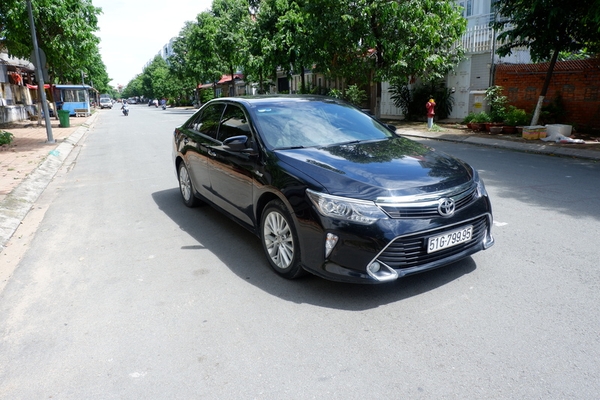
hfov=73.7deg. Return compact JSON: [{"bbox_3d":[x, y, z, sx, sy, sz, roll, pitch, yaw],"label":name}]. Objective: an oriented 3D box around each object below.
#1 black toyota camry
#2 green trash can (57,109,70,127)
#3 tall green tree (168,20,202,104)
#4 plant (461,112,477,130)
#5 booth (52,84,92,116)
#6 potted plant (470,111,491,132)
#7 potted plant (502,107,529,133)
[{"bbox_3d":[-0.158,-0.482,4.755,1.900,1.475,4.850,-9,16,-29],"label":"black toyota camry"},{"bbox_3d":[-12.101,-4.184,20.536,0.580,0.950,0.520,-7,16,-23],"label":"green trash can"},{"bbox_3d":[-15.702,-18.912,55.828,5.200,11.900,5.200,-7,16,-23],"label":"tall green tree"},{"bbox_3d":[6.188,-2.890,14.690,0.550,0.640,0.550,-7,16,-23],"label":"plant"},{"bbox_3d":[-20.743,-9.092,36.552,2.900,2.700,2.300,-7,16,-23],"label":"booth"},{"bbox_3d":[6.235,-2.718,13.817,0.680,0.750,0.680,-7,16,-23],"label":"potted plant"},{"bbox_3d":[6.833,-2.515,12.655,0.830,0.900,0.830,-7,16,-23],"label":"potted plant"}]

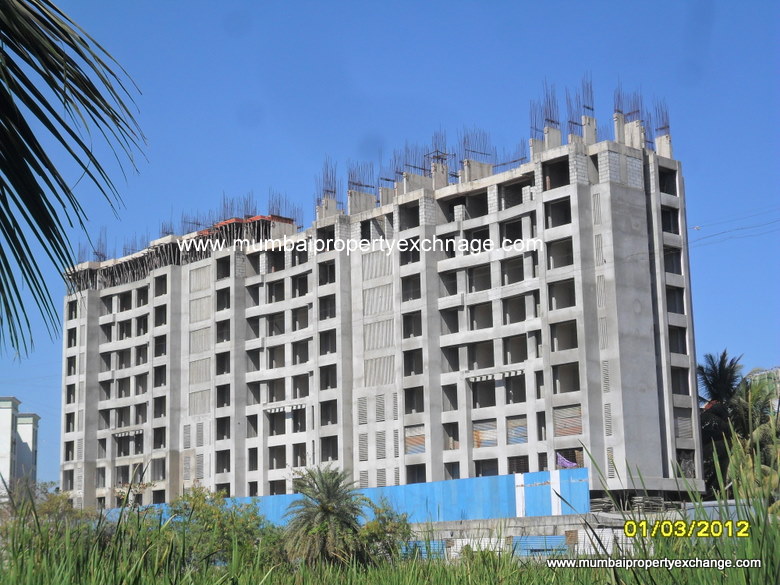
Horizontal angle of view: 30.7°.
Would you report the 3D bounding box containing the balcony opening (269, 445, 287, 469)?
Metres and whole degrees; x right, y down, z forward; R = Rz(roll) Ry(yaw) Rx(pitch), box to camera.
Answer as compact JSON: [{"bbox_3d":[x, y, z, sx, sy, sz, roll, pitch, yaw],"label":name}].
[{"bbox_3d":[-9.862,14.693,126.060,0.300,2.009,2.500,9,-15,-42],"label":"balcony opening"}]

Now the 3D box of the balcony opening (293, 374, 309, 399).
[{"bbox_3d":[-7.462,8.008,121.253,0.350,1.895,2.269,9,-15,-42],"label":"balcony opening"}]

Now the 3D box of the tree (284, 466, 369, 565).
[{"bbox_3d":[-3.466,12.651,80.000,5.000,5.800,5.000,-1,-11,-3],"label":"tree"}]

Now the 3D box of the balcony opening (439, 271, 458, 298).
[{"bbox_3d":[4.593,-0.634,107.996,0.450,1.982,1.962,9,-15,-42],"label":"balcony opening"}]

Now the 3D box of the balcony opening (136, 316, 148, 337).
[{"bbox_3d":[-25.121,3.433,144.900,0.300,2.009,1.950,9,-15,-42],"label":"balcony opening"}]

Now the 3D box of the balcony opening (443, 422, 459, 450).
[{"bbox_3d":[4.817,11.161,109.692,0.300,2.009,1.720,9,-15,-42],"label":"balcony opening"}]

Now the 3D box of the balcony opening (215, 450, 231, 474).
[{"bbox_3d":[-15.021,15.442,129.289,0.300,2.009,2.094,9,-15,-42],"label":"balcony opening"}]

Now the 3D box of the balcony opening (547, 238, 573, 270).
[{"bbox_3d":[11.897,-2.662,98.515,0.450,1.972,2.446,9,-15,-42],"label":"balcony opening"}]

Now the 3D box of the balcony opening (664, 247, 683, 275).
[{"bbox_3d":[20.843,-2.362,105.062,2.077,1.992,0.300,9,-15,-42],"label":"balcony opening"}]

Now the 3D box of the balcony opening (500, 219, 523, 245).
[{"bbox_3d":[9.378,-4.451,106.386,0.800,2.057,2.209,9,-15,-42],"label":"balcony opening"}]

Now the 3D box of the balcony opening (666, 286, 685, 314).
[{"bbox_3d":[20.322,0.573,101.688,2.010,1.979,0.350,8,-15,-41],"label":"balcony opening"}]

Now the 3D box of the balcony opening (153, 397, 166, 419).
[{"bbox_3d":[-21.475,10.923,134.518,0.700,1.931,1.971,9,-15,-42],"label":"balcony opening"}]

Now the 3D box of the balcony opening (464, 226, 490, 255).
[{"bbox_3d":[6.935,-3.881,108.986,0.800,2.075,2.745,9,-15,-42],"label":"balcony opening"}]

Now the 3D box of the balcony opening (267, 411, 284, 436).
[{"bbox_3d":[-9.866,11.796,127.185,0.500,2.060,2.240,9,-15,-43],"label":"balcony opening"}]

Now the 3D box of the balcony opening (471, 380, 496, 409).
[{"bbox_3d":[7.391,7.764,108.819,0.500,2.160,2.380,9,-15,-43],"label":"balcony opening"}]

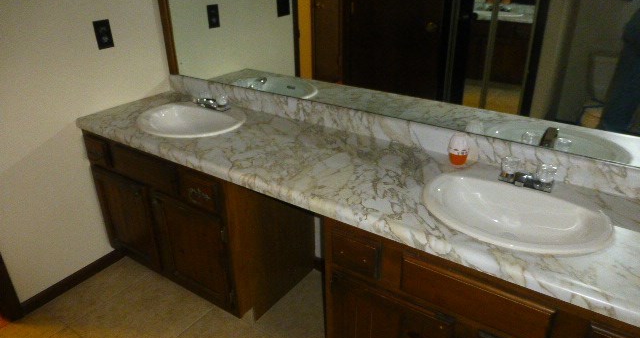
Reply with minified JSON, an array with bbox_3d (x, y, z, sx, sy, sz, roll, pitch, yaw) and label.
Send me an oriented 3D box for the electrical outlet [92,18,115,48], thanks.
[{"bbox_3d":[-0.967,-0.604,1.994,0.009,0.119,0.073,16,31,31],"label":"electrical outlet"}]

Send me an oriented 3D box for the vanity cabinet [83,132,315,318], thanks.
[{"bbox_3d":[-0.556,0.166,2.146,0.903,0.746,0.550,16,31,31],"label":"vanity cabinet"}]

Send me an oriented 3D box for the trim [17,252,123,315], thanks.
[{"bbox_3d":[-1.180,0.535,2.183,0.014,0.064,0.535,16,31,31],"label":"trim"}]

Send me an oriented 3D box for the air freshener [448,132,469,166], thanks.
[{"bbox_3d":[0.469,-0.066,1.499,0.068,0.111,0.066,7,27,15],"label":"air freshener"}]

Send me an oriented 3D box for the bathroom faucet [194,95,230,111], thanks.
[{"bbox_3d":[-0.527,-0.304,2.042,0.157,0.080,0.150,16,31,31],"label":"bathroom faucet"}]

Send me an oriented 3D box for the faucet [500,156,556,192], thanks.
[{"bbox_3d":[0.614,0.030,1.331,0.157,0.083,0.155,16,31,31],"label":"faucet"}]

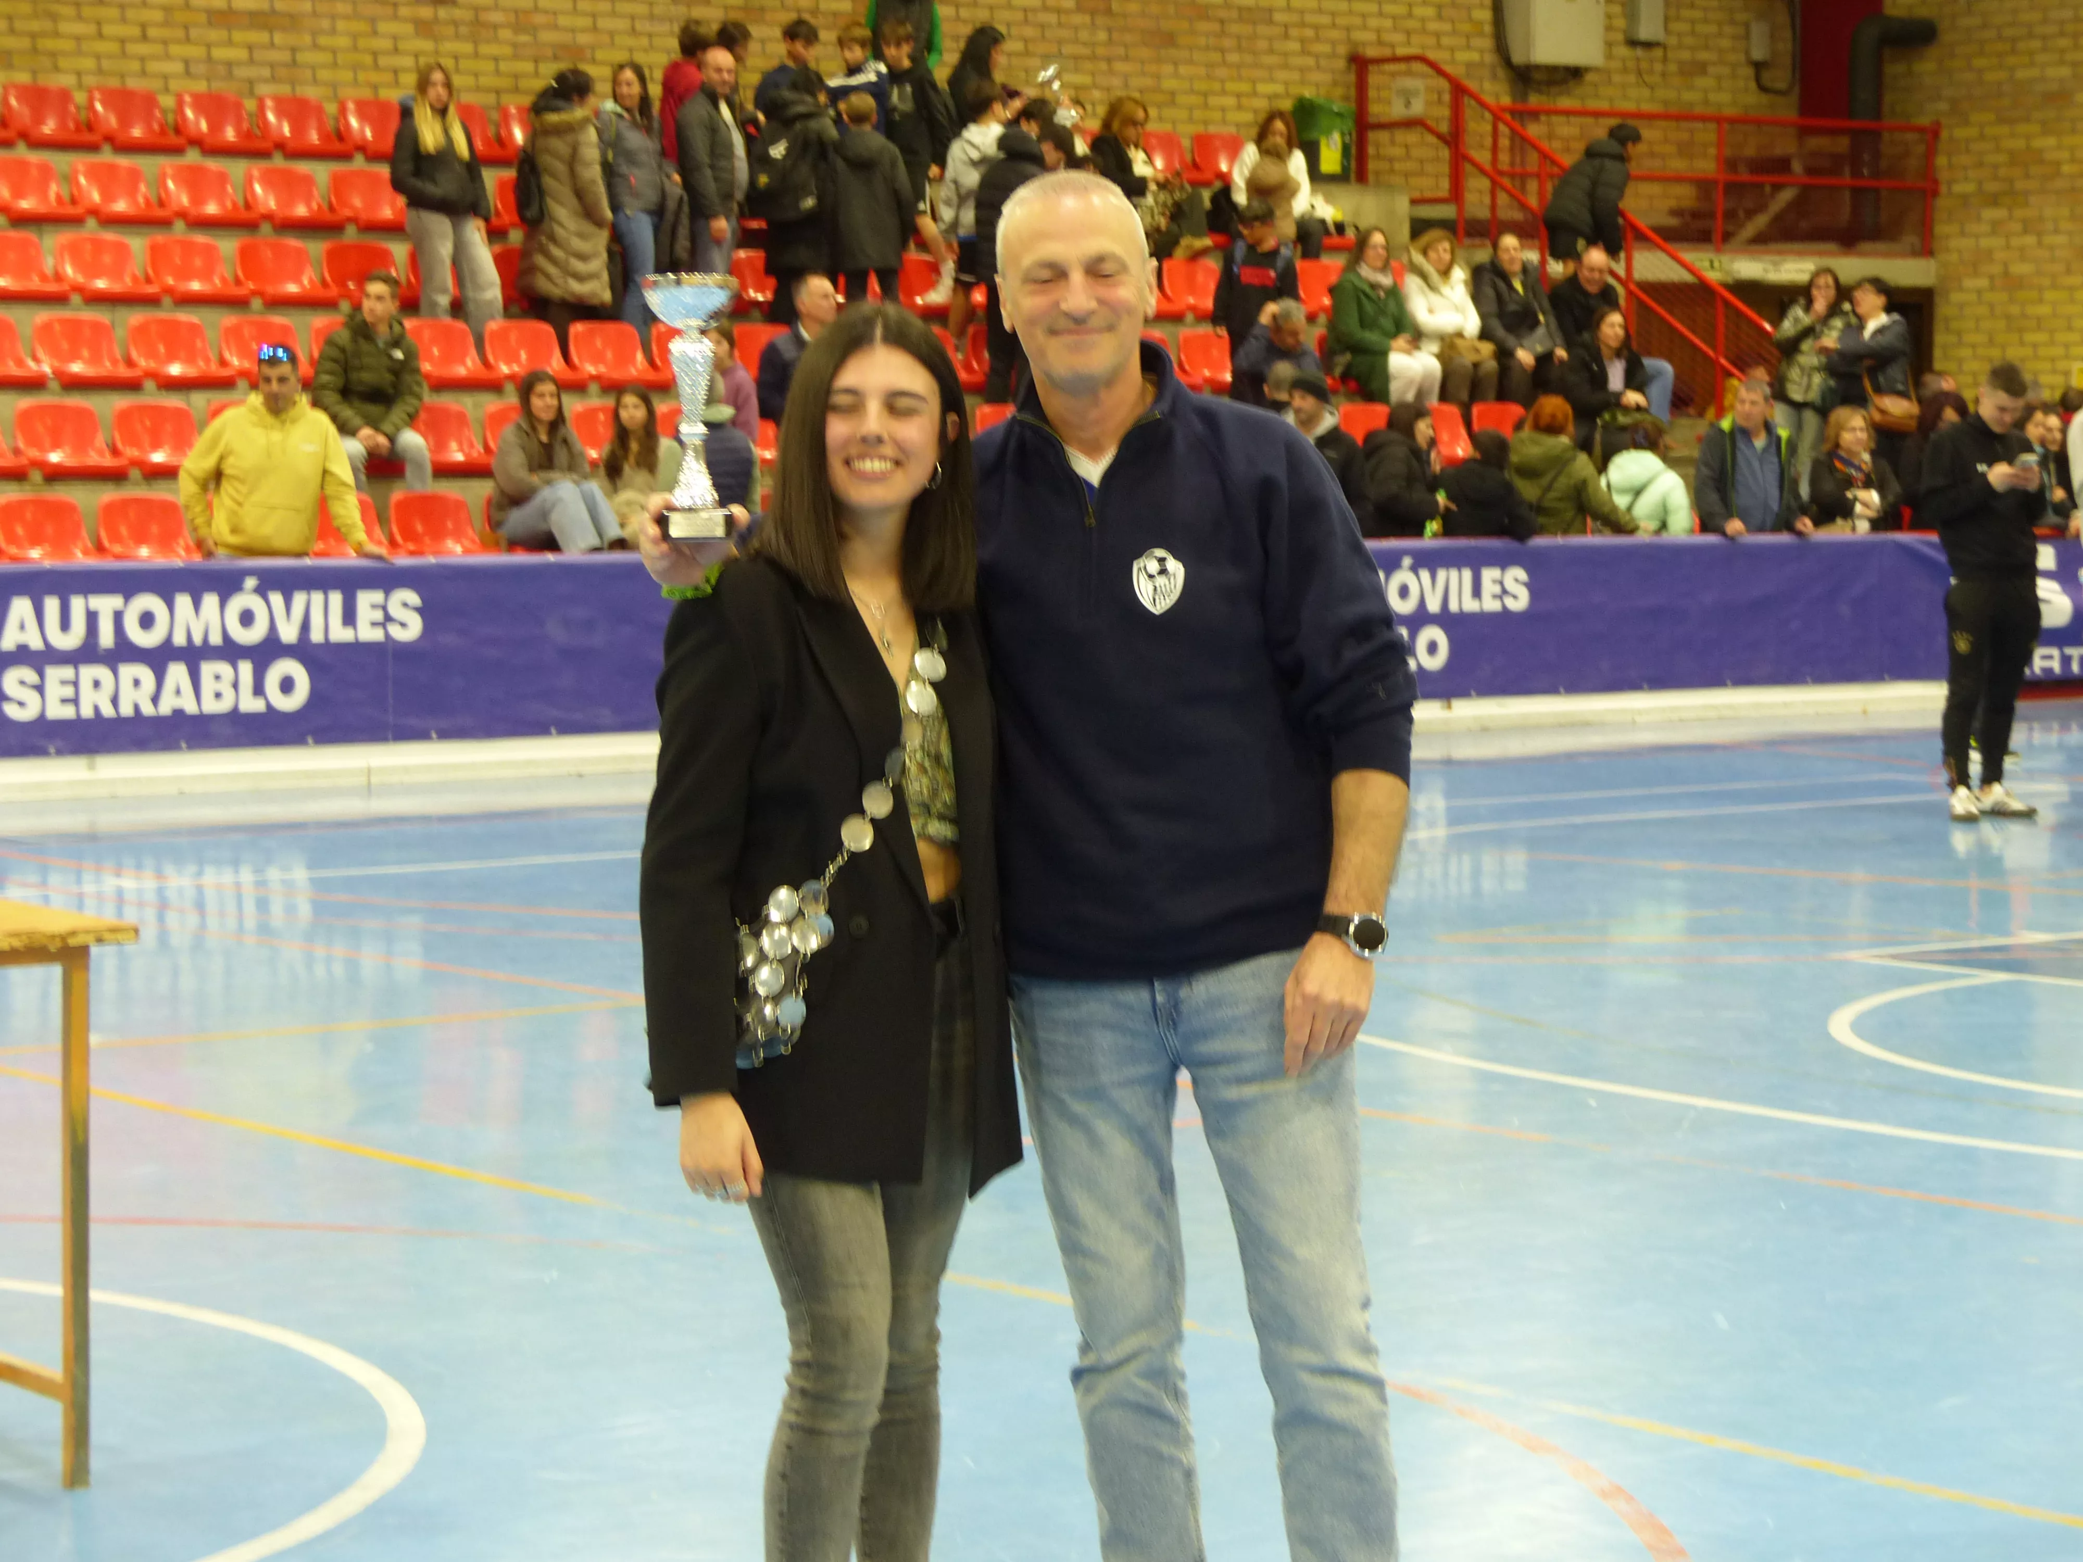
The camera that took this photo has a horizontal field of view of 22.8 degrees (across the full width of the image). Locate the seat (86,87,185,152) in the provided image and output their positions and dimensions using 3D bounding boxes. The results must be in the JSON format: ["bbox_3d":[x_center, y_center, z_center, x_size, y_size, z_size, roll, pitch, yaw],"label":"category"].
[{"bbox_3d":[-4.660,-3.395,26.629,0.421,0.328,0.382,-3,5,-38],"label":"seat"}]

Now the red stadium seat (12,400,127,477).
[{"bbox_3d":[-4.350,-1.524,23.100,0.421,0.328,0.382,-3,5,-38],"label":"red stadium seat"}]

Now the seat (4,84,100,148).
[{"bbox_3d":[-5.047,-3.373,26.330,0.421,0.328,0.382,-3,5,-38],"label":"seat"}]

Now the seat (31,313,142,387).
[{"bbox_3d":[-4.436,-1.992,23.976,0.421,0.328,0.382,-3,5,-38],"label":"seat"}]

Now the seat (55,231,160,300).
[{"bbox_3d":[-4.503,-2.460,24.866,0.421,0.328,0.382,-3,5,-38],"label":"seat"}]

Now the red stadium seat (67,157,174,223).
[{"bbox_3d":[-4.588,-2.927,25.743,0.421,0.328,0.382,-3,5,-38],"label":"red stadium seat"}]

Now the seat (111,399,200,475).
[{"bbox_3d":[-3.963,-1.546,23.400,0.421,0.328,0.382,-3,5,-38],"label":"seat"}]

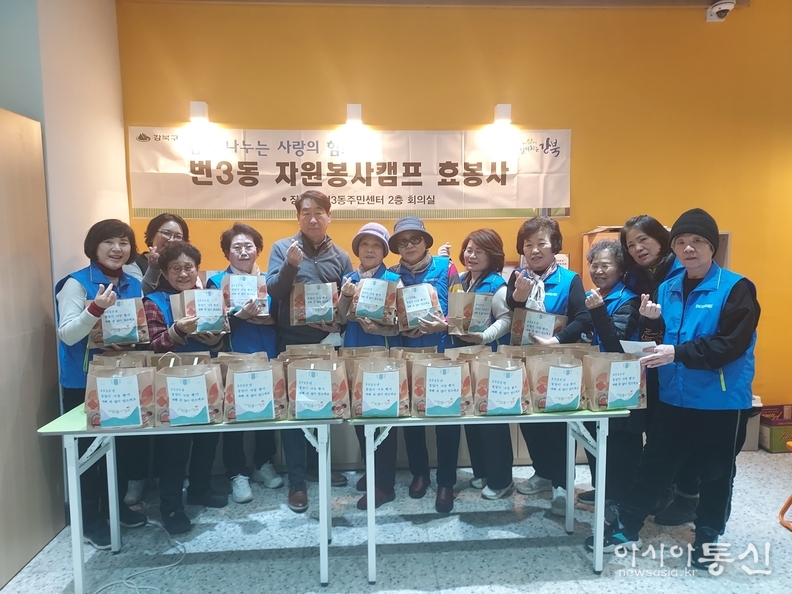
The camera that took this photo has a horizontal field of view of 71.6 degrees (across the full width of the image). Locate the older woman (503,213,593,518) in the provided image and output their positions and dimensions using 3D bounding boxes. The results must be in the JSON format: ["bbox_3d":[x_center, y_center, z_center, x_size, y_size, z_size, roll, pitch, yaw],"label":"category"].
[{"bbox_3d":[0.803,0.370,2.911,0.470,1.585,0.430,1,7,12],"label":"older woman"}]

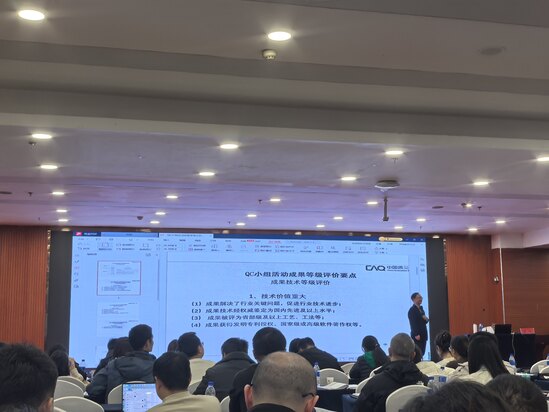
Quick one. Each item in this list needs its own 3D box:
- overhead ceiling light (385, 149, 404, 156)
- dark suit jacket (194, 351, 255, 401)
[{"bbox_3d":[1.221,-0.545,7.921,0.175,0.045,0.175,-1,-9,0],"label":"overhead ceiling light"},{"bbox_3d":[-0.315,1.411,5.851,0.540,0.620,0.380,2,-9,-14],"label":"dark suit jacket"}]

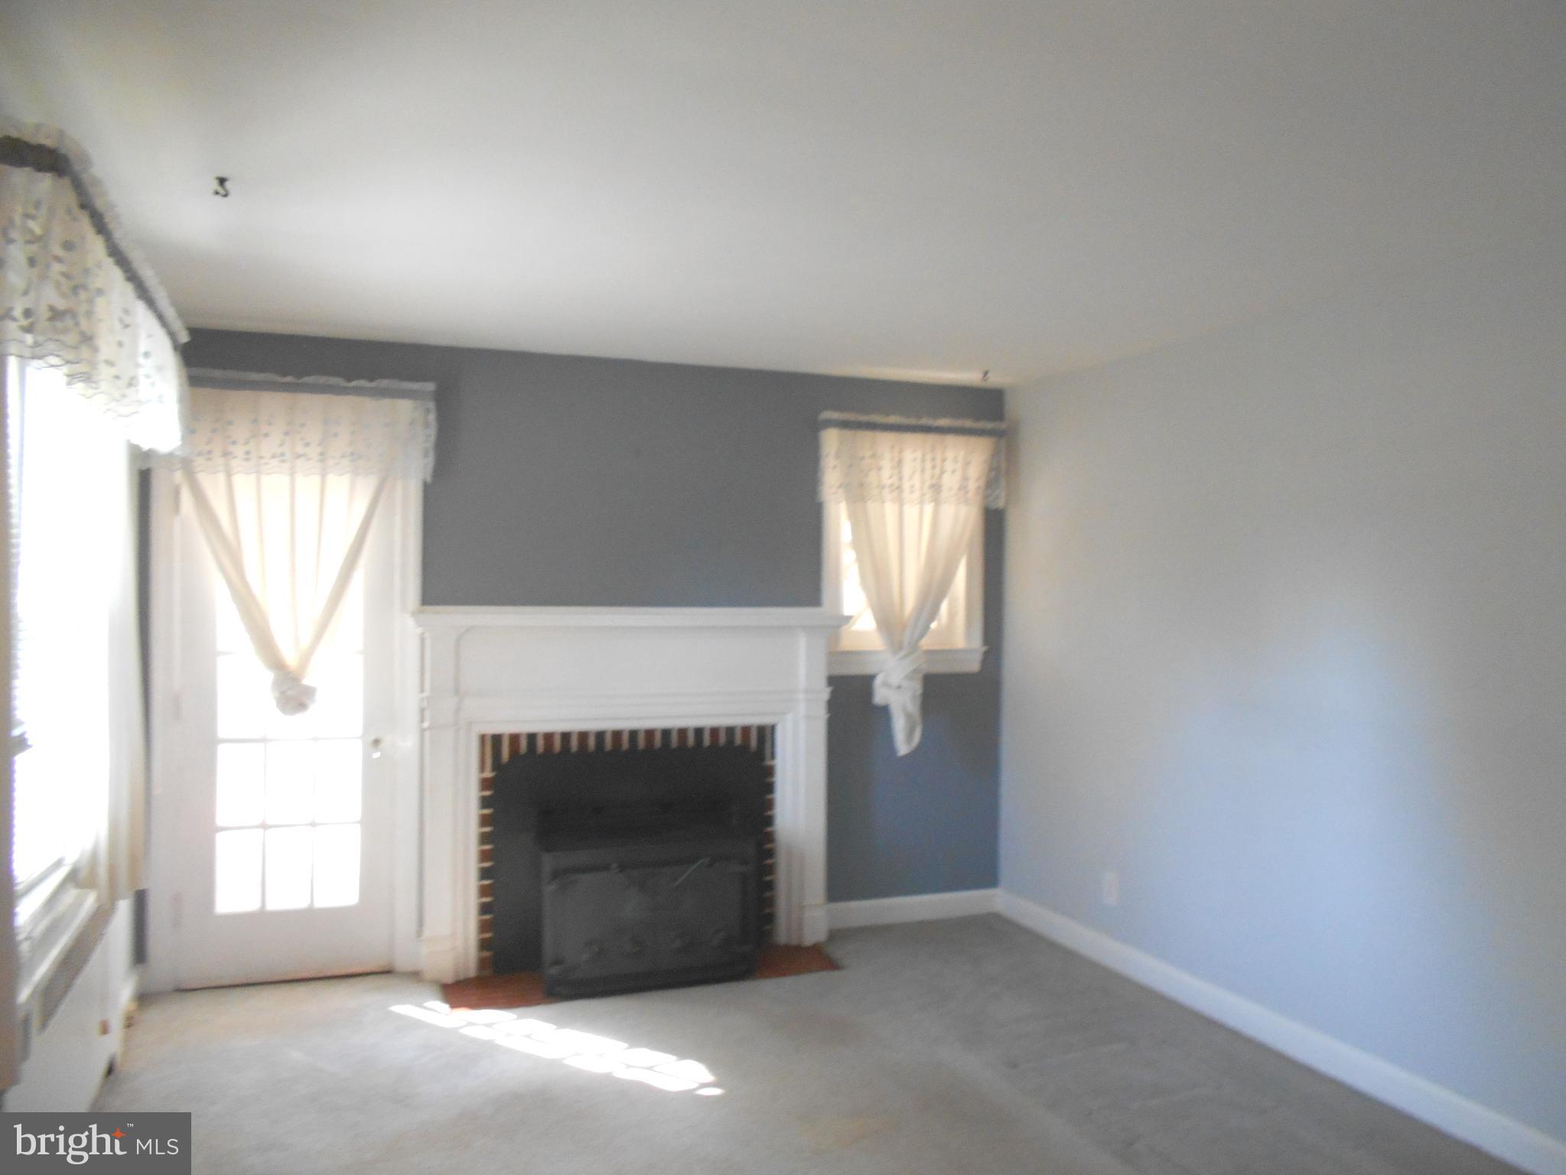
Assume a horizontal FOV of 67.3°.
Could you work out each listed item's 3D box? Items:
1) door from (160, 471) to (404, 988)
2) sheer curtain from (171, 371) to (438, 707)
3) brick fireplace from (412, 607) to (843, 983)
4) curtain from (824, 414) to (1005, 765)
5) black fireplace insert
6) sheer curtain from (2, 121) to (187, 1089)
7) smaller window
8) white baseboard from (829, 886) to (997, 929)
[{"bbox_3d":[-1.866,0.476,4.459,0.790,2.025,0.060,1,0,-20],"label":"door"},{"bbox_3d":[-1.831,-0.157,4.393,1.010,1.250,0.130,1,0,-20],"label":"sheer curtain"},{"bbox_3d":[-0.605,0.795,4.780,1.745,1.420,0.270,1,0,-20],"label":"brick fireplace"},{"bbox_3d":[0.585,-0.001,5.283,0.890,1.495,0.130,1,0,-20],"label":"curtain"},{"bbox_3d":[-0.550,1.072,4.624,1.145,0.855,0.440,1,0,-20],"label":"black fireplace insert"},{"bbox_3d":[-1.751,0.073,3.000,0.210,1.810,1.600,1,0,-20],"label":"sheer curtain"},{"bbox_3d":[0.550,-0.061,5.334,0.800,0.905,0.110,1,0,-20],"label":"smaller window"},{"bbox_3d":[0.609,1.457,5.353,0.870,0.115,0.022,1,0,-20],"label":"white baseboard"}]

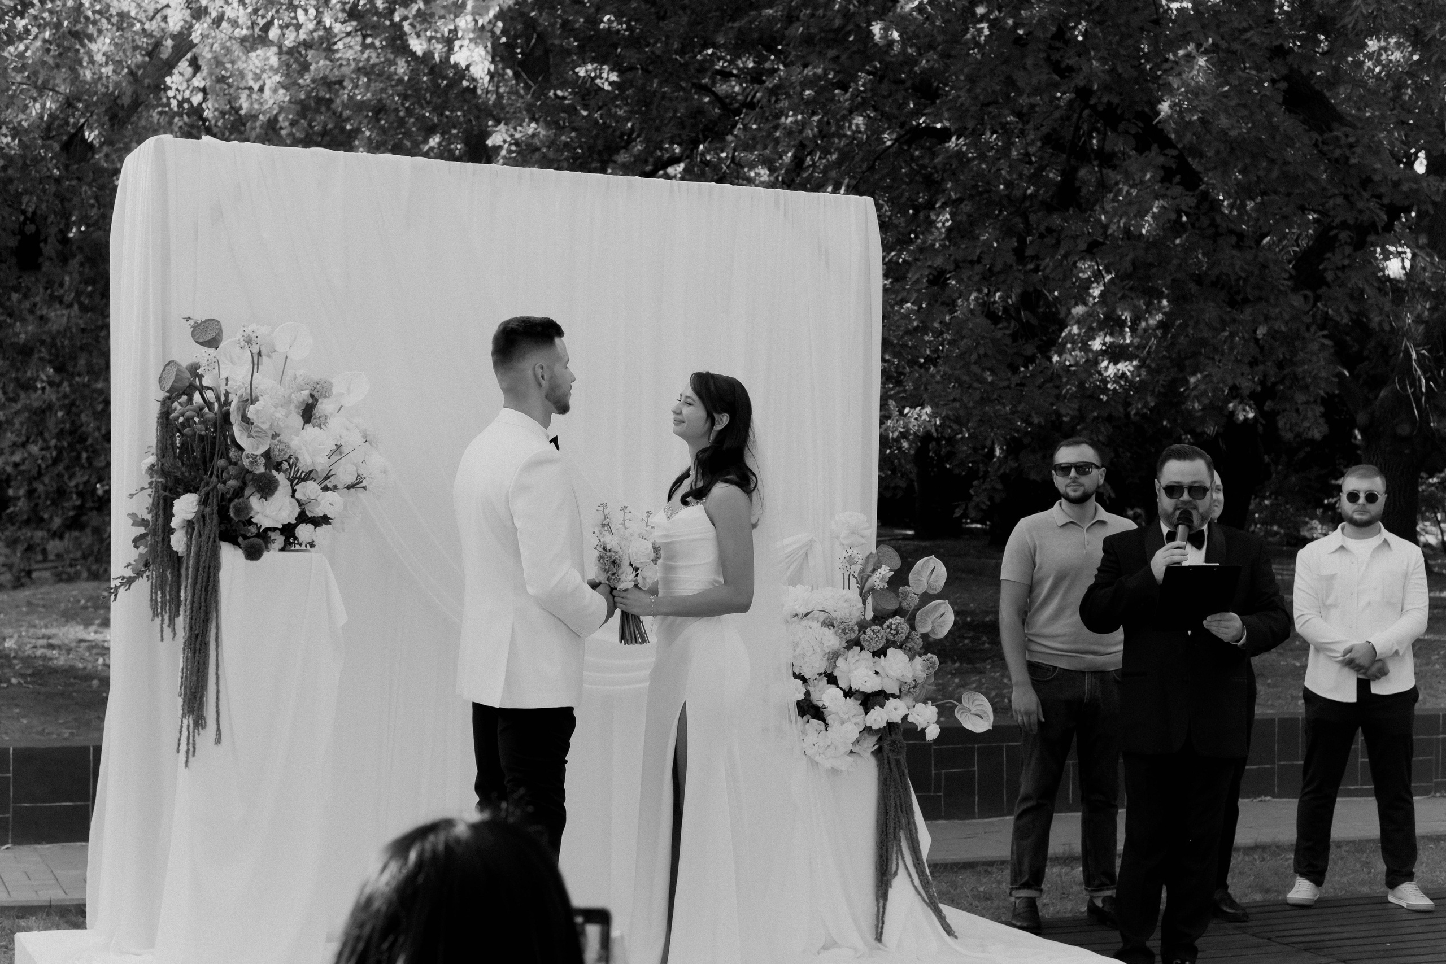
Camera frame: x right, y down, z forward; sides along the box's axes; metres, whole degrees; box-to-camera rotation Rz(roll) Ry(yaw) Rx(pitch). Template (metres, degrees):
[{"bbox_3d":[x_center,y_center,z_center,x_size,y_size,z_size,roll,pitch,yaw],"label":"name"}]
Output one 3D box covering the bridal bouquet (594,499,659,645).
[{"bbox_3d":[-0.252,0.240,5.550,0.180,0.370,0.180,1,-2,0],"label":"bridal bouquet"}]

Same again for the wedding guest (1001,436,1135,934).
[{"bbox_3d":[1.278,0.747,7.913,0.530,1.820,0.360,1,-2,0],"label":"wedding guest"}]

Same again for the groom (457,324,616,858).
[{"bbox_3d":[-0.510,0.480,5.464,0.480,1.820,0.540,2,-3,-30],"label":"groom"}]

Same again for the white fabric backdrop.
[{"bbox_3d":[-0.703,0.214,7.031,2.550,2.450,0.480,2,-2,-23],"label":"white fabric backdrop"}]

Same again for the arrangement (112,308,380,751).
[{"bbox_3d":[-1.366,0.165,6.150,0.730,1.280,0.580,2,-2,-23],"label":"arrangement"}]

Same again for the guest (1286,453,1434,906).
[{"bbox_3d":[2.542,0.814,8.492,0.570,1.760,0.380,0,-2,12],"label":"guest"}]

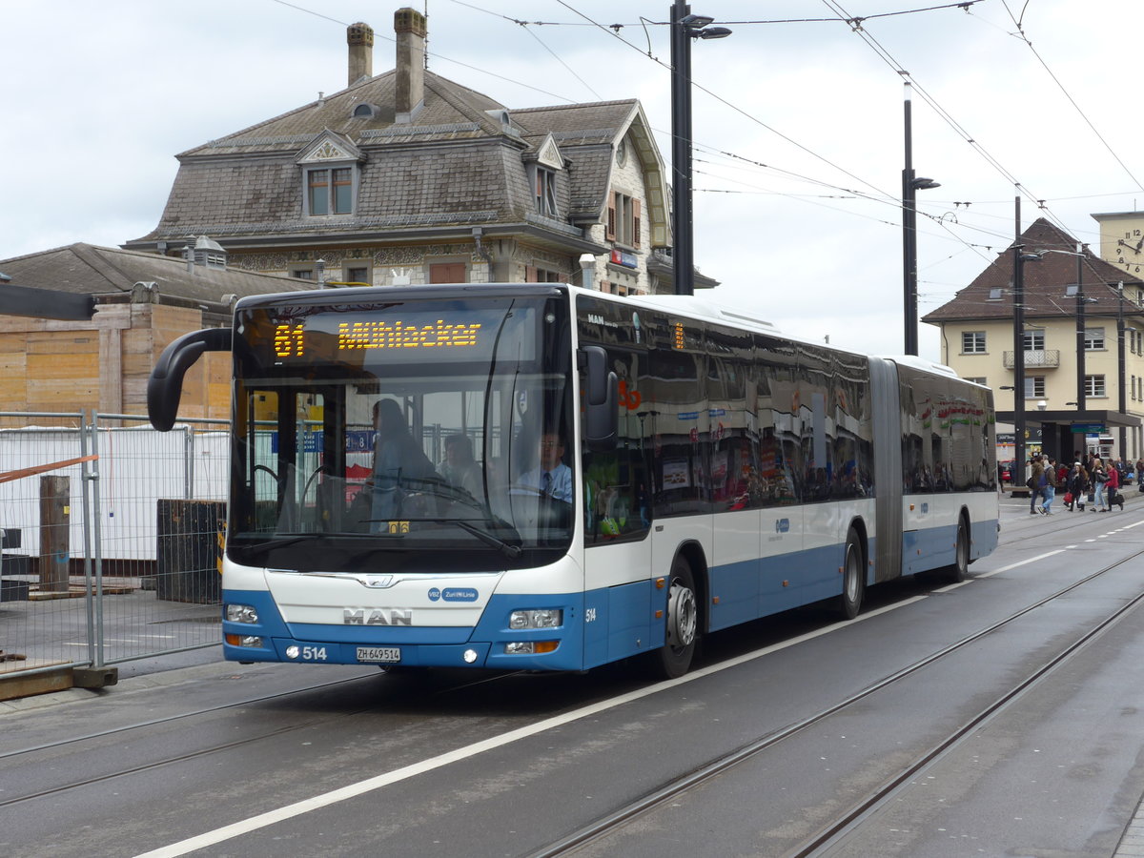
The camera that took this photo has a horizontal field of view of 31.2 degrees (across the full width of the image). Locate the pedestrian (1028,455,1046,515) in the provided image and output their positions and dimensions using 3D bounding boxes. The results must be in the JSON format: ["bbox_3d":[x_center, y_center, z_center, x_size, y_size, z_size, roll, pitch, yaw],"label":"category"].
[{"bbox_3d":[13.836,1.662,61.000,0.500,1.745,0.520,0,-1,-18],"label":"pedestrian"}]

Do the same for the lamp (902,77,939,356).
[{"bbox_3d":[10.323,-3.952,60.436,1.100,12.616,1.200,0,-1,20],"label":"lamp"}]

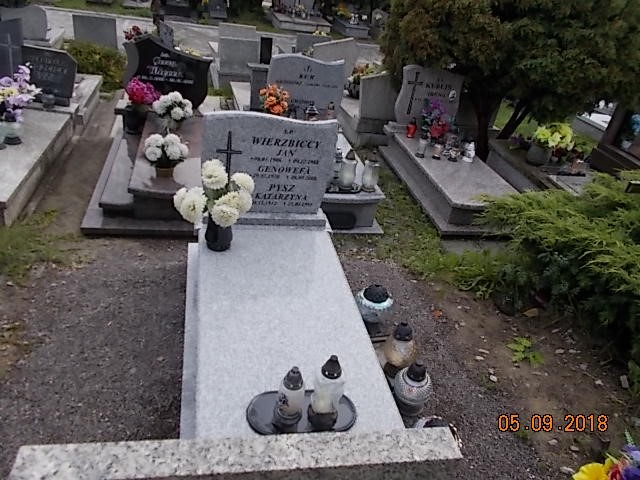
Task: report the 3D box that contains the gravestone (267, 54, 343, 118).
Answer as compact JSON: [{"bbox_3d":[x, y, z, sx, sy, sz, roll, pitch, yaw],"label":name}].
[{"bbox_3d":[-0.150,-1.474,4.547,0.700,0.500,0.100,0,33,-14],"label":"gravestone"}]

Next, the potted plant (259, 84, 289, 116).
[{"bbox_3d":[-0.386,-1.111,3.866,0.250,0.280,0.240,1,33,-14],"label":"potted plant"}]

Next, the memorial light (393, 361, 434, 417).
[{"bbox_3d":[0.391,0.609,1.973,0.148,0.275,0.148,-5,35,-10],"label":"memorial light"}]

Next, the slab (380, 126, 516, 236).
[{"bbox_3d":[1.165,-0.534,4.170,0.850,0.270,1.530,0,34,-14],"label":"slab"}]

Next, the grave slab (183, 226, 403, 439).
[{"bbox_3d":[-0.194,0.410,2.163,0.760,0.220,1.420,0,34,-14],"label":"grave slab"}]

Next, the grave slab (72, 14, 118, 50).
[{"bbox_3d":[-2.811,-2.549,6.039,0.540,0.520,0.100,0,34,-14],"label":"grave slab"}]

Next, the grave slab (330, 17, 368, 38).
[{"bbox_3d":[0.683,-5.072,11.496,0.580,0.220,1.300,0,33,-14],"label":"grave slab"}]

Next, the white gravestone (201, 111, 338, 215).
[{"bbox_3d":[-0.293,-0.405,2.577,0.666,0.561,0.080,1,33,-14],"label":"white gravestone"}]

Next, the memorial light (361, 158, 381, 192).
[{"bbox_3d":[0.372,-0.485,3.536,0.115,0.250,0.115,0,33,-14],"label":"memorial light"}]

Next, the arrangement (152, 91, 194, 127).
[{"bbox_3d":[-1.235,-1.067,4.090,0.310,0.280,0.280,0,33,-14],"label":"arrangement"}]

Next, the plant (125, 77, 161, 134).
[{"bbox_3d":[-1.385,-1.039,3.712,0.270,0.440,0.270,1,33,-14],"label":"plant"}]

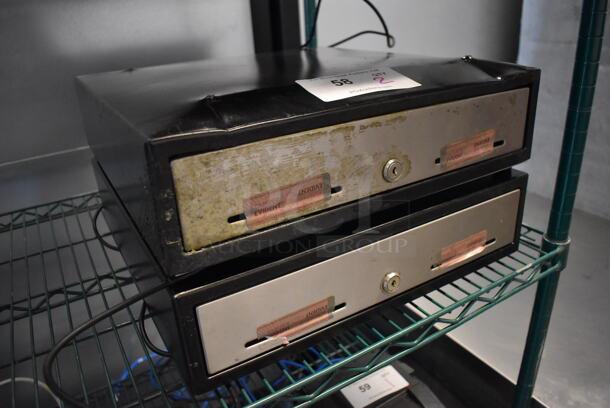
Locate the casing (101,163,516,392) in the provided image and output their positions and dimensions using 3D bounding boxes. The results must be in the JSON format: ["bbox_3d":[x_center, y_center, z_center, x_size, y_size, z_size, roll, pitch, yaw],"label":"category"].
[{"bbox_3d":[-0.030,-0.005,0.623,0.410,0.103,0.435,-16,27,-27],"label":"casing"}]

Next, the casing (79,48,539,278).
[{"bbox_3d":[-0.035,-0.112,0.583,0.410,0.106,0.435,-16,27,-27],"label":"casing"}]

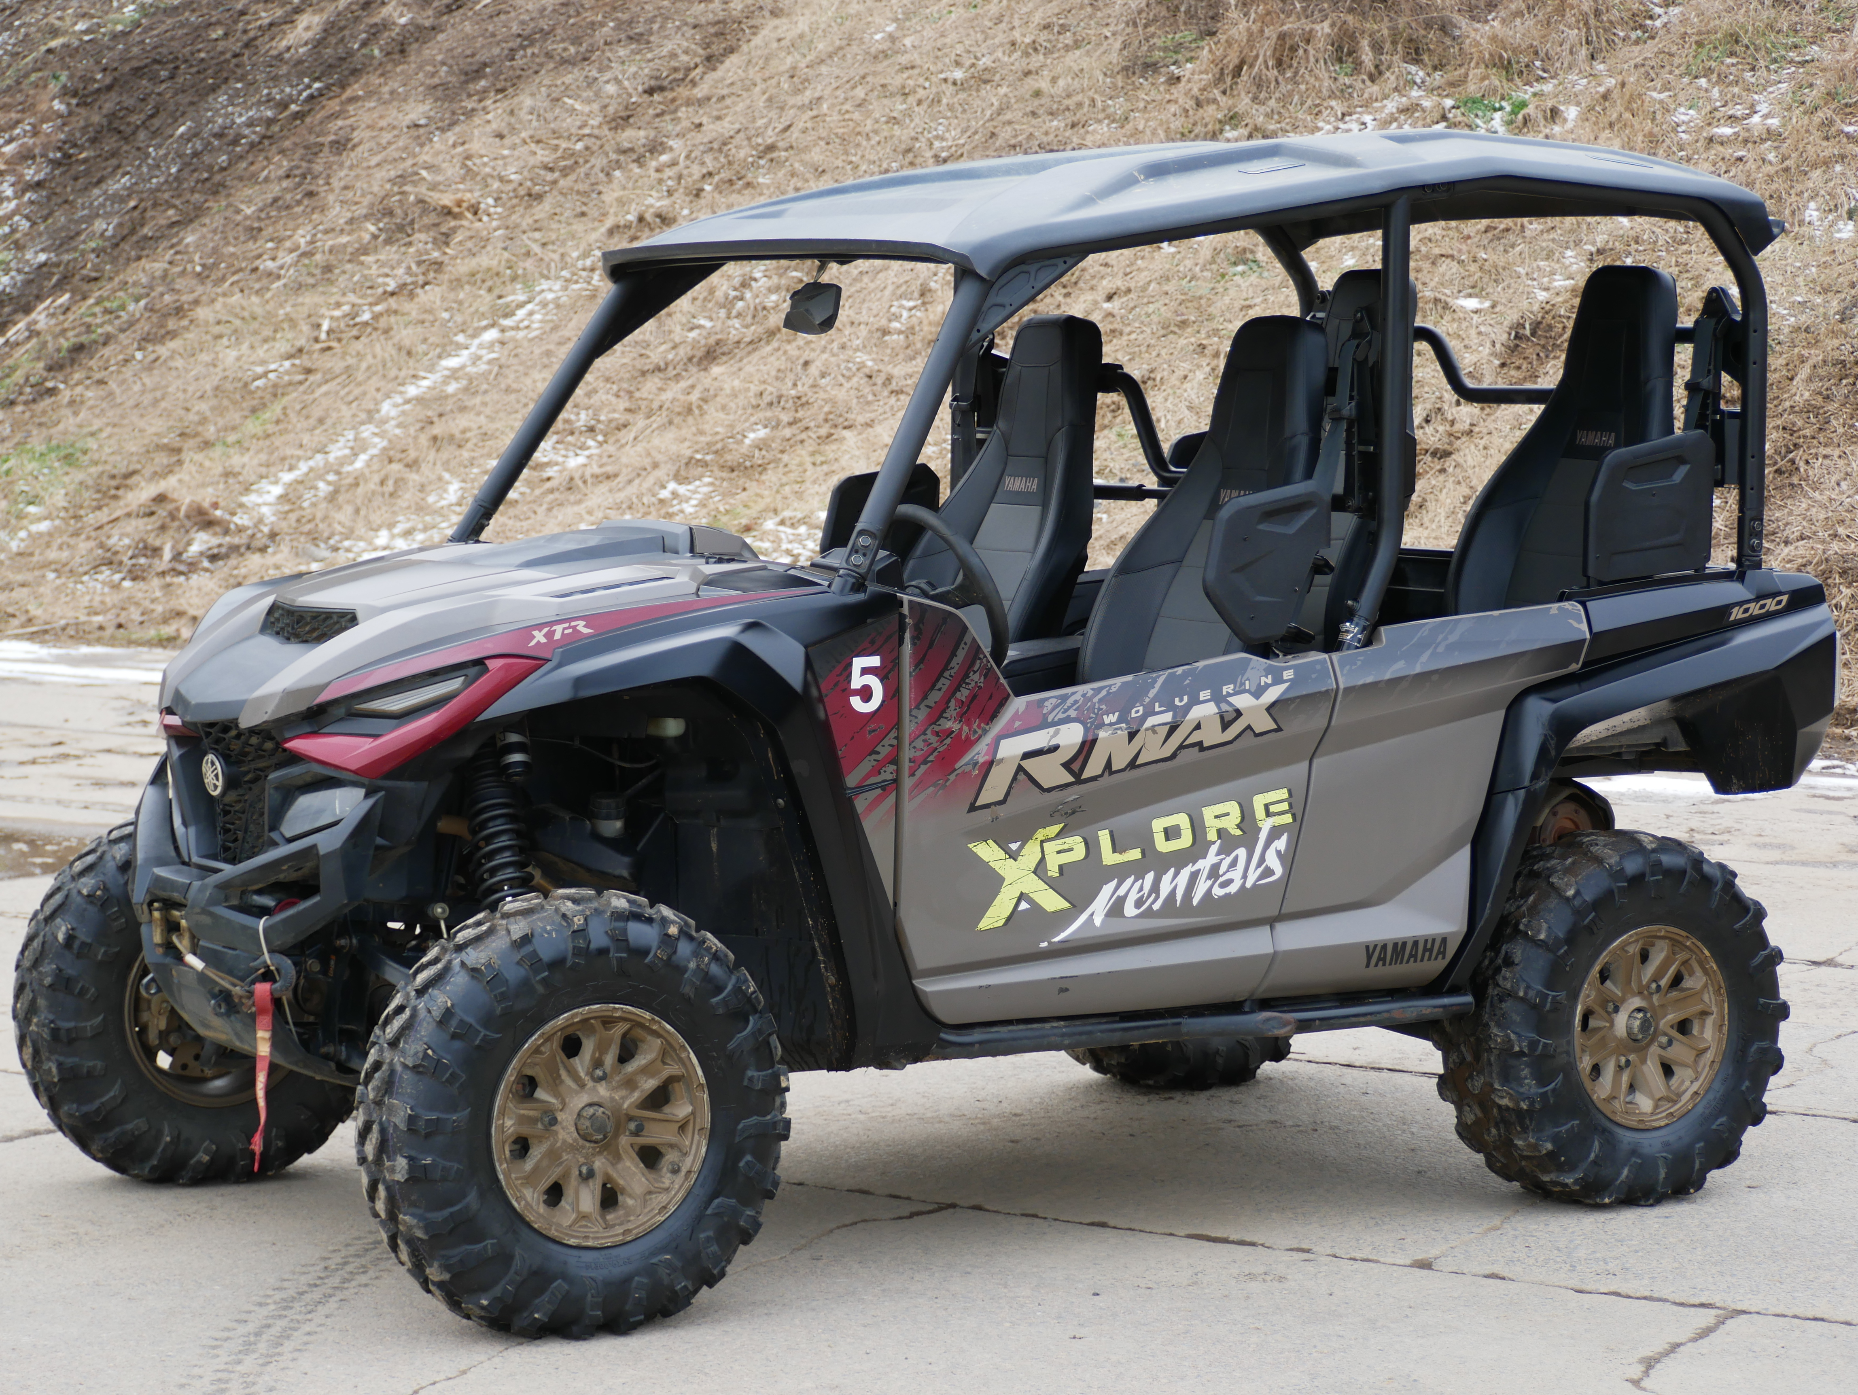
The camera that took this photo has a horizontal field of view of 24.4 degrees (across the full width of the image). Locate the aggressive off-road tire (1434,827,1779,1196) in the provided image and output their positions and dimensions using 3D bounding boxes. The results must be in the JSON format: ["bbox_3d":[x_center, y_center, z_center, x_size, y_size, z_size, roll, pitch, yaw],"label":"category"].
[{"bbox_3d":[1.329,0.618,8.338,0.738,0.728,0.253,-2,5,-33],"label":"aggressive off-road tire"}]

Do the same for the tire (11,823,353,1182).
[{"bbox_3d":[-1.425,0.578,8.423,0.738,0.728,0.253,-2,5,-30],"label":"tire"}]

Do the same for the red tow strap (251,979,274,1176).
[{"bbox_3d":[-1.134,0.644,7.301,0.025,0.330,0.042,-2,5,-33],"label":"red tow strap"}]

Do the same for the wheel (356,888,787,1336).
[{"bbox_3d":[-0.586,0.684,7.115,0.738,0.728,0.253,-2,5,-30],"label":"wheel"}]

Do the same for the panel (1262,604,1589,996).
[{"bbox_3d":[0.926,0.189,8.097,0.770,0.710,0.110,-2,5,-33],"label":"panel"}]

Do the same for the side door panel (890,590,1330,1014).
[{"bbox_3d":[0.329,0.187,7.714,0.955,0.745,0.110,-2,5,-33],"label":"side door panel"}]

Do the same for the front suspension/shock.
[{"bbox_3d":[-0.724,0.238,7.317,0.125,0.450,0.120,-2,-9,-33],"label":"front suspension/shock"}]

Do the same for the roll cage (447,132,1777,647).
[{"bbox_3d":[0.391,-0.627,8.563,2.220,0.960,1.520,-2,5,-33],"label":"roll cage"}]

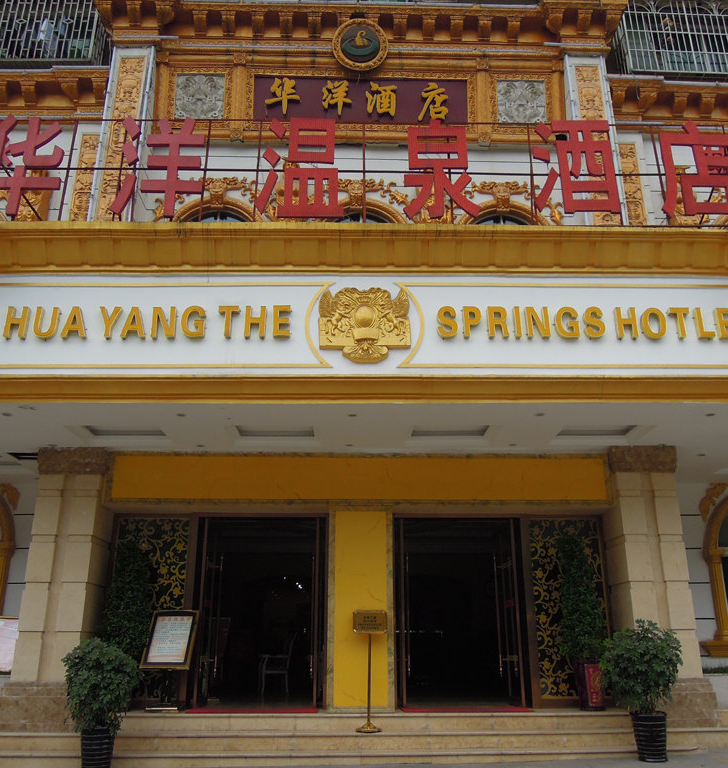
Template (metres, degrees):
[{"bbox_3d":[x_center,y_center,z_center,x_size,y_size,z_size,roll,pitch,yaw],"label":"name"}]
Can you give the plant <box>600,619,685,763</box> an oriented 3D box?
[{"bbox_3d":[2.772,3.019,7.078,0.820,1.292,0.800,0,-19,-1],"label":"plant"}]

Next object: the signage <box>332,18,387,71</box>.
[{"bbox_3d":[-0.056,-5.689,11.922,0.930,0.950,0.170,0,-10,-1],"label":"signage"}]

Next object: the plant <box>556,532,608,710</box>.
[{"bbox_3d":[2.583,2.752,8.366,0.560,1.977,0.520,0,-19,-1],"label":"plant"}]

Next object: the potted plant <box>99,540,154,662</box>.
[{"bbox_3d":[-2.754,2.764,8.265,0.580,1.852,0.520,0,-19,-1],"label":"potted plant"}]

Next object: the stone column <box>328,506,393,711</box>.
[{"bbox_3d":[-0.045,2.691,8.658,0.730,2.326,0.400,0,-19,-1],"label":"stone column"}]

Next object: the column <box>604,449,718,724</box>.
[{"bbox_3d":[3.435,2.346,8.522,1.000,3.128,0.850,0,-19,-1],"label":"column"}]

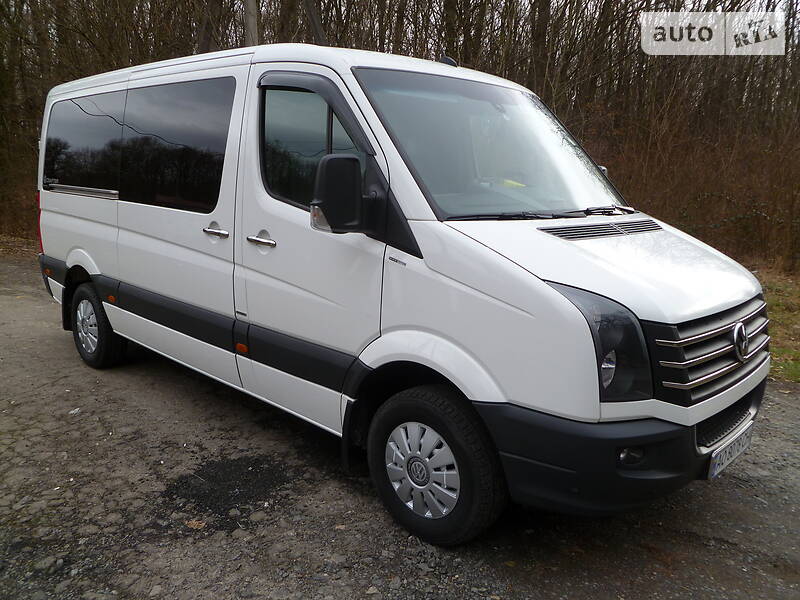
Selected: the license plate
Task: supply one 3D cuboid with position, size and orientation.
[{"bbox_3d":[1.458,0.647,2.832,0.020,0.112,0.520,13,16,42],"label":"license plate"}]

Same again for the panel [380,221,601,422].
[{"bbox_3d":[0.346,0.048,2.600,1.000,0.680,0.255,13,16,42],"label":"panel"}]

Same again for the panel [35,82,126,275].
[{"bbox_3d":[-2.572,-0.984,5.195,1.740,1.430,0.220,13,16,42],"label":"panel"}]

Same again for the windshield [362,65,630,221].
[{"bbox_3d":[0.578,-0.814,3.427,1.750,0.200,1.120,-10,60,-46],"label":"windshield"}]

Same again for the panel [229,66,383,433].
[{"bbox_3d":[-0.470,-0.298,3.305,1.300,1.845,0.230,13,16,42],"label":"panel"}]

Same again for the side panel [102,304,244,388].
[{"bbox_3d":[-1.581,0.270,4.362,1.800,0.220,0.060,13,16,42],"label":"side panel"}]

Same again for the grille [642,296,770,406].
[{"bbox_3d":[1.380,0.181,2.828,0.240,0.340,1.240,13,16,42],"label":"grille"}]

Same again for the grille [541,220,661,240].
[{"bbox_3d":[1.021,-0.337,3.083,1.180,0.050,0.160,-10,39,-46],"label":"grille"}]

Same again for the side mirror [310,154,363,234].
[{"bbox_3d":[-0.243,-0.438,2.721,0.165,0.340,0.210,13,16,42],"label":"side mirror"}]

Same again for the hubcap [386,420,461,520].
[{"bbox_3d":[0.098,0.750,2.856,0.435,0.435,0.070,11,15,42],"label":"hubcap"}]

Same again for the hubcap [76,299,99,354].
[{"bbox_3d":[-2.556,0.220,5.309,0.435,0.435,0.070,11,15,42],"label":"hubcap"}]

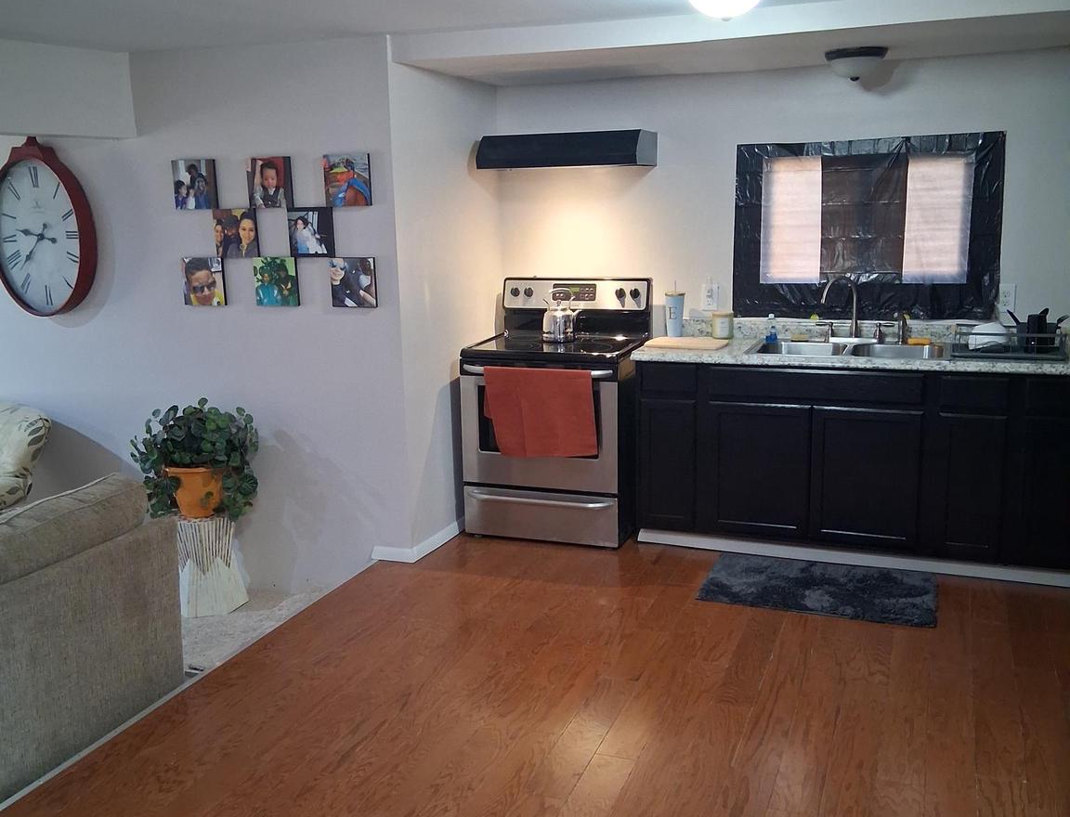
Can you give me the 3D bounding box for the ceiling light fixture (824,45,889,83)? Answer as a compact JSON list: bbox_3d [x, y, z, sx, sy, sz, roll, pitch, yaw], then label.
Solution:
[{"bbox_3d":[1.309,-1.395,4.367,0.256,0.121,0.256,3,12,20],"label":"ceiling light fixture"}]

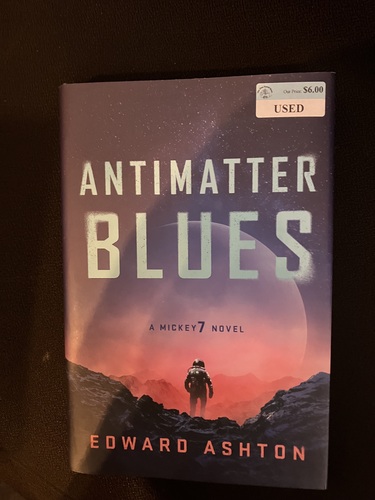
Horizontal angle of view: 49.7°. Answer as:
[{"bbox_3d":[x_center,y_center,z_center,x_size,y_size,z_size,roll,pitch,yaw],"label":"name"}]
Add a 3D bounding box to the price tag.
[{"bbox_3d":[0.052,-0.075,0.204,0.035,0.001,0.018,2,94,7],"label":"price tag"}]

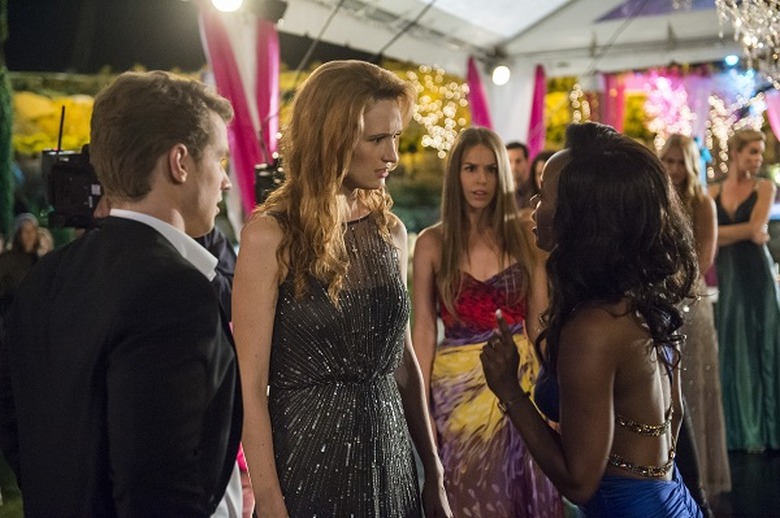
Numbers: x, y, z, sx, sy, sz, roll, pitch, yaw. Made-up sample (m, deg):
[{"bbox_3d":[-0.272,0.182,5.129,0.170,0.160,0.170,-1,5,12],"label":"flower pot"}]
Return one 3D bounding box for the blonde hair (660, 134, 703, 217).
[{"bbox_3d":[1.378,-0.391,5.750,0.210,0.400,0.220,2,4,32],"label":"blonde hair"}]

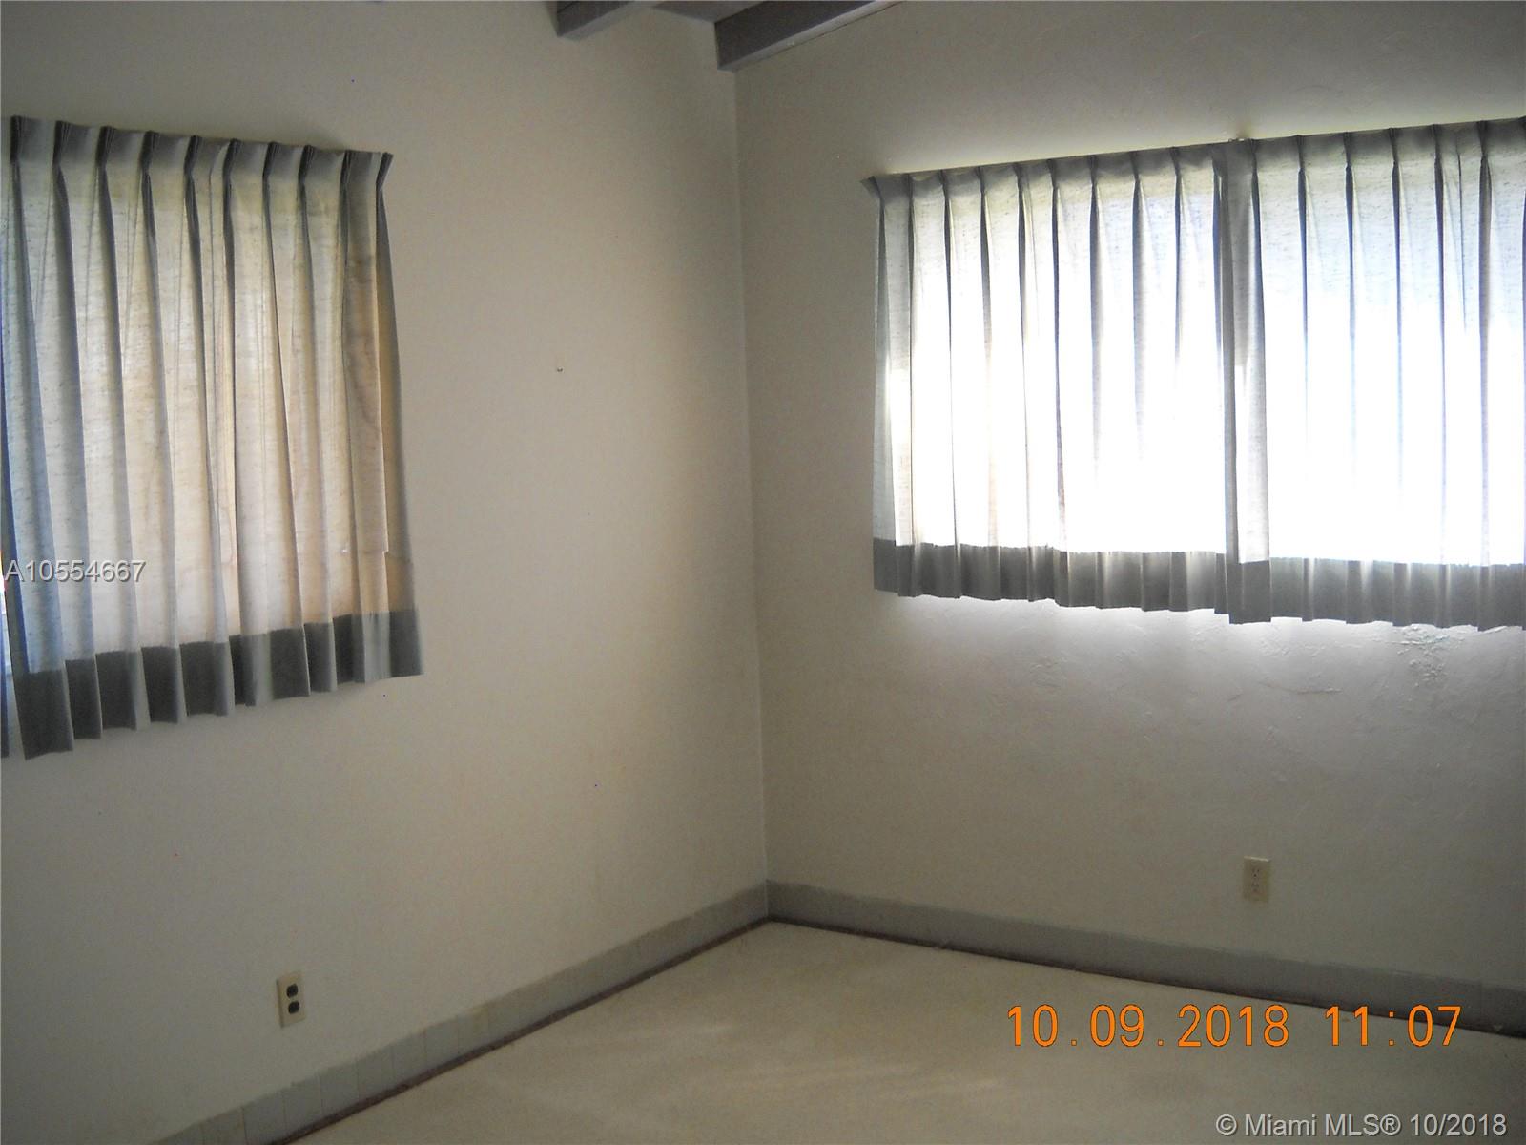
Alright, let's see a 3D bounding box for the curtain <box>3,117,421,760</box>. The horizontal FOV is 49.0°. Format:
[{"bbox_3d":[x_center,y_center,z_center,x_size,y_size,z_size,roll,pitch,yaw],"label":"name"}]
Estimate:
[{"bbox_3d":[-1.133,-0.294,3.489,0.110,1.190,1.030,1,6,35],"label":"curtain"}]

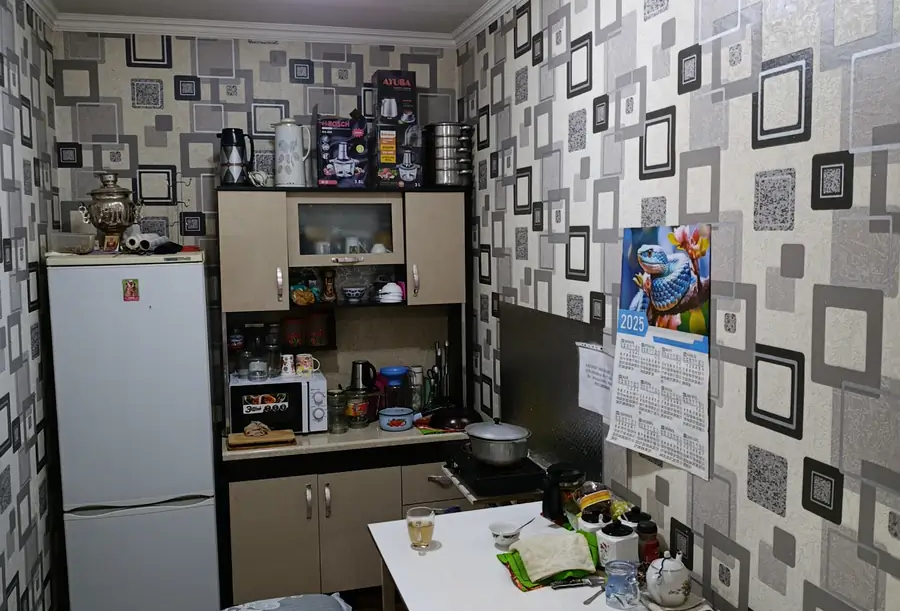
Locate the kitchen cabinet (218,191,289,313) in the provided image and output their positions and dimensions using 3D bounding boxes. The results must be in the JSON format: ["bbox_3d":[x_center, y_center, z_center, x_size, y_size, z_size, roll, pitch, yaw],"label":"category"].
[{"bbox_3d":[-0.927,-0.256,3.756,0.300,0.545,0.320,-2,5,-16],"label":"kitchen cabinet"}]

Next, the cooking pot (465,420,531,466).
[{"bbox_3d":[0.190,0.525,3.127,0.275,0.150,0.260,-1,5,0],"label":"cooking pot"}]

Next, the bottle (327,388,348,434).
[{"bbox_3d":[-0.532,0.501,3.777,0.094,0.198,0.094,-2,5,-15],"label":"bottle"}]

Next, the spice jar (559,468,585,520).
[{"bbox_3d":[0.417,0.649,2.721,0.090,0.160,0.090,0,5,9],"label":"spice jar"}]

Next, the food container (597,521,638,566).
[{"bbox_3d":[0.493,0.700,2.336,0.086,0.136,0.086,-4,6,-32],"label":"food container"}]

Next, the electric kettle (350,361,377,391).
[{"bbox_3d":[-0.453,0.397,4.136,0.155,0.235,0.130,-2,5,-15],"label":"electric kettle"}]

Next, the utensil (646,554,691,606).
[{"bbox_3d":[0.573,0.709,2.077,0.112,0.130,0.165,3,6,35],"label":"utensil"}]

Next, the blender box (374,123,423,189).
[{"bbox_3d":[-0.271,-0.734,3.992,0.219,0.312,0.213,-2,5,-15],"label":"blender box"}]

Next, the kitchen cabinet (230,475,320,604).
[{"bbox_3d":[-0.824,1.018,3.725,0.385,0.555,0.460,-2,5,-15],"label":"kitchen cabinet"}]

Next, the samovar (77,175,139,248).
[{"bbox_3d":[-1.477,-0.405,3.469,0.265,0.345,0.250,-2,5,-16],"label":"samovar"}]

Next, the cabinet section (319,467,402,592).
[{"bbox_3d":[-0.461,1.007,3.863,0.384,0.556,0.470,-2,5,-15],"label":"cabinet section"}]

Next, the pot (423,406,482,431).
[{"bbox_3d":[0.015,0.529,3.870,0.262,0.085,0.262,-1,5,0],"label":"pot"}]

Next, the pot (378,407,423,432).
[{"bbox_3d":[-0.238,0.533,3.794,0.205,0.092,0.175,-2,5,-16],"label":"pot"}]

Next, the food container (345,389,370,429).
[{"bbox_3d":[-0.453,0.503,3.895,0.123,0.172,0.123,-2,5,-15],"label":"food container"}]

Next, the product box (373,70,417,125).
[{"bbox_3d":[-0.273,-0.998,3.881,0.190,0.255,0.155,-2,5,-16],"label":"product box"}]

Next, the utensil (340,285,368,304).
[{"bbox_3d":[-0.466,-0.053,3.898,0.123,0.068,0.123,-2,5,-16],"label":"utensil"}]

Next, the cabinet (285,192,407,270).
[{"bbox_3d":[-0.528,-0.374,3.933,0.558,0.348,0.314,-2,5,-15],"label":"cabinet"}]

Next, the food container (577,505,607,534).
[{"bbox_3d":[0.453,0.687,2.437,0.115,0.134,0.115,1,6,22],"label":"food container"}]

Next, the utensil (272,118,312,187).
[{"bbox_3d":[-0.741,-0.717,3.764,0.185,0.335,0.140,-2,5,-16],"label":"utensil"}]

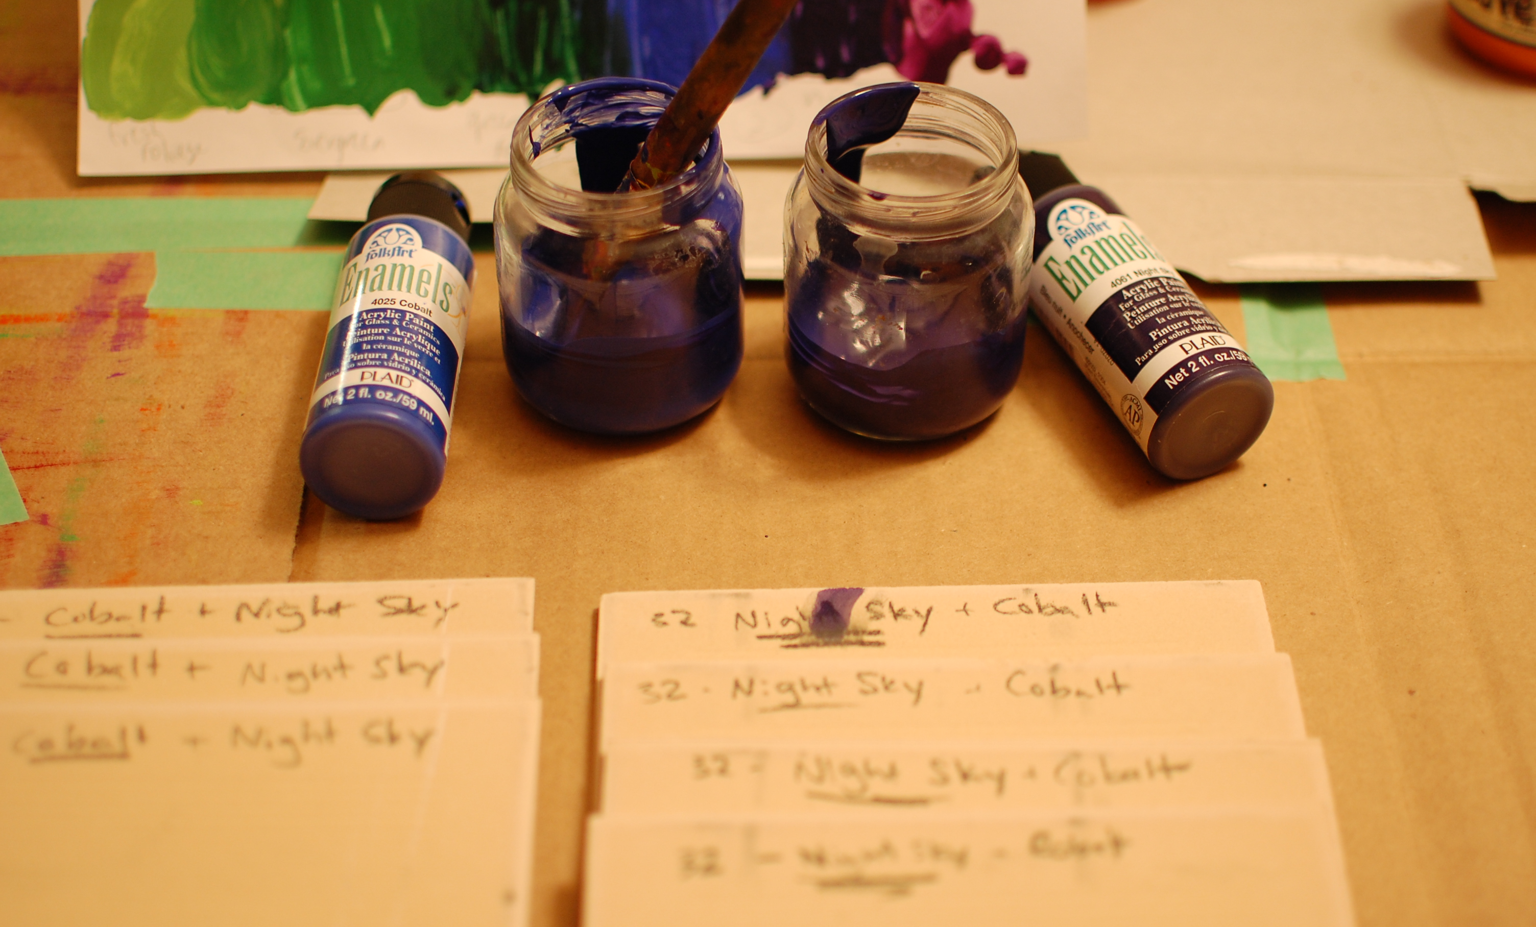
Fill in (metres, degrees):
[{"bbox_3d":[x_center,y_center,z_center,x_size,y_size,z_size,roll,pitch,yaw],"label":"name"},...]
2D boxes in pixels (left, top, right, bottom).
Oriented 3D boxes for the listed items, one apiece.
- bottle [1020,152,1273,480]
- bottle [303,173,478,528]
[{"bbox_3d":[0.090,-0.041,0.573,0.034,0.034,0.106,-15,45,-16],"label":"bottle"},{"bbox_3d":[-0.094,-0.033,0.564,0.034,0.034,0.106,5,43,-4],"label":"bottle"}]

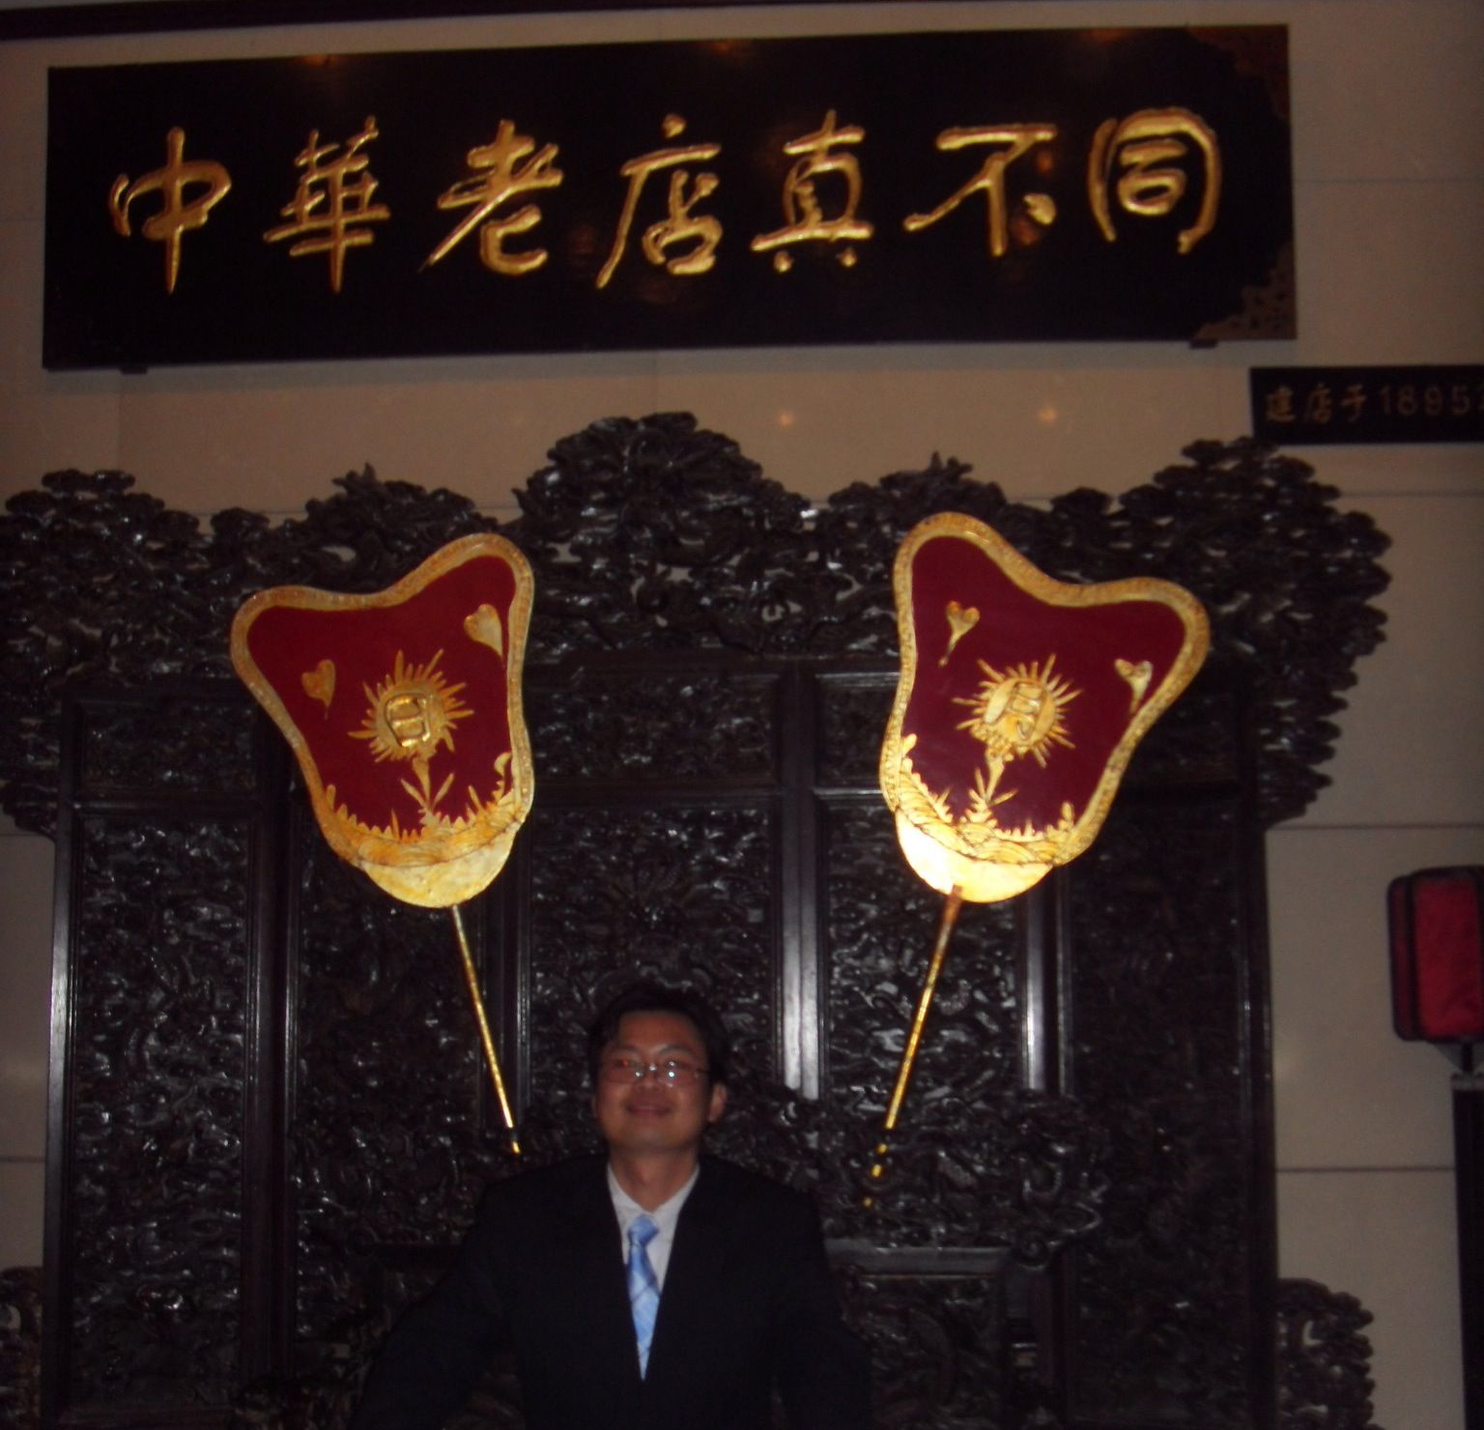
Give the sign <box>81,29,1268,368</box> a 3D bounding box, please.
[{"bbox_3d":[-0.169,-1.060,4.580,2.550,0.635,0.070,-1,-3,4],"label":"sign"}]

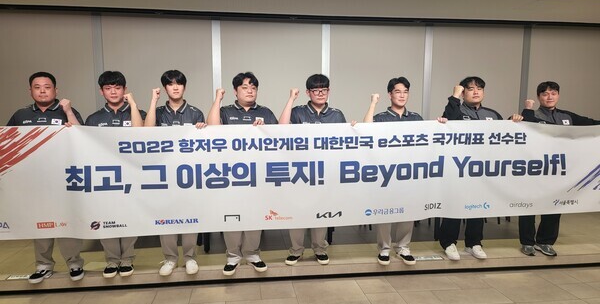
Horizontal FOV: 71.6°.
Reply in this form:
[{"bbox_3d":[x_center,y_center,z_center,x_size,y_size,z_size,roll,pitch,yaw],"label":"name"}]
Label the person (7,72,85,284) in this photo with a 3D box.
[{"bbox_3d":[-2.098,0.213,3.504,0.620,1.749,0.500,-1,8,-13],"label":"person"}]

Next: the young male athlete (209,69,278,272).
[{"bbox_3d":[-0.491,0.190,3.678,0.626,1.762,0.500,-1,7,-8],"label":"young male athlete"}]

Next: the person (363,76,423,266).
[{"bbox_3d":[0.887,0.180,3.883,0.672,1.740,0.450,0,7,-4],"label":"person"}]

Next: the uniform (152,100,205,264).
[{"bbox_3d":[-1.045,0.283,3.682,0.421,1.484,0.330,-1,7,-8],"label":"uniform"}]

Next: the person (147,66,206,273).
[{"bbox_3d":[-1.063,0.186,3.646,0.517,1.775,0.450,-1,7,-8],"label":"person"}]

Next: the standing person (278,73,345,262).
[{"bbox_3d":[0.132,0.166,3.891,0.672,1.760,0.460,0,7,-4],"label":"standing person"}]

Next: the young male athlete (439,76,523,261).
[{"bbox_3d":[1.689,0.160,4.029,0.763,1.749,0.500,0,7,-3],"label":"young male athlete"}]

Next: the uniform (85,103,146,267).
[{"bbox_3d":[-1.578,0.297,3.636,0.505,1.483,0.360,-1,8,-13],"label":"uniform"}]

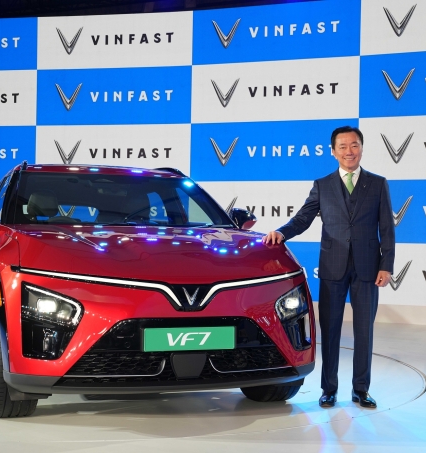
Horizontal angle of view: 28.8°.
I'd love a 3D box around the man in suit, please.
[{"bbox_3d":[0.725,0.249,5.160,0.800,1.720,0.370,1,-1,9],"label":"man in suit"}]

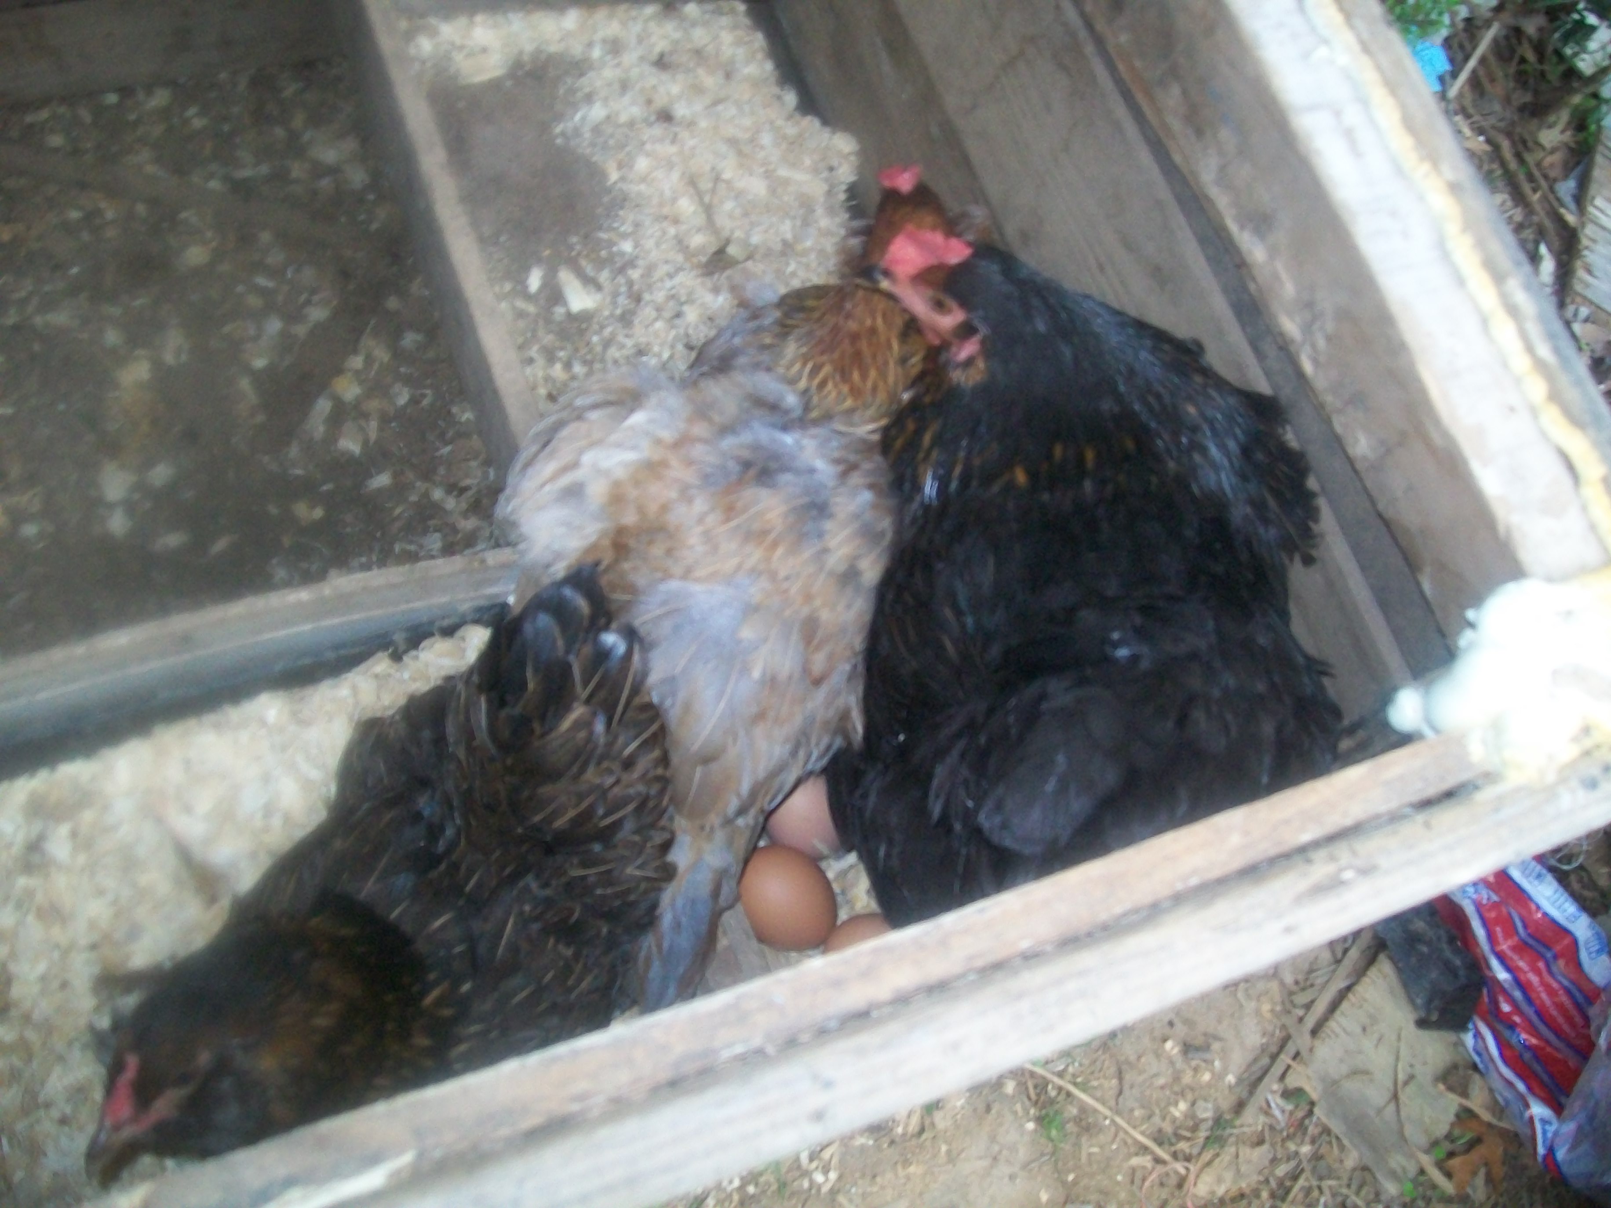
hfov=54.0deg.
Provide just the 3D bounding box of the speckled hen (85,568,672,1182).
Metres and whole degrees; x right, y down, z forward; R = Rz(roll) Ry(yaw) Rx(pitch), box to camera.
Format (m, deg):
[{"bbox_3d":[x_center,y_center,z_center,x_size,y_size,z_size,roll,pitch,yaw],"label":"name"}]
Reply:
[{"bbox_3d":[-0.170,0.111,0.654,0.189,0.226,0.315,35,63,4],"label":"speckled hen"}]

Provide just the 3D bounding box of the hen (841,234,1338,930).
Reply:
[{"bbox_3d":[0.089,0.013,0.726,0.194,0.289,0.299,-25,74,-22],"label":"hen"}]

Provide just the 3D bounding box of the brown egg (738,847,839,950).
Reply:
[{"bbox_3d":[-0.008,0.145,0.778,0.046,0.046,0.056,-14,70,-19],"label":"brown egg"}]

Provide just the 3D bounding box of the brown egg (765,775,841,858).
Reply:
[{"bbox_3d":[0.004,0.105,0.799,0.046,0.046,0.056,5,65,-11],"label":"brown egg"}]

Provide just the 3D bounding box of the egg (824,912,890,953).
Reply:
[{"bbox_3d":[0.032,0.175,0.774,0.046,0.046,0.056,23,63,-2],"label":"egg"}]

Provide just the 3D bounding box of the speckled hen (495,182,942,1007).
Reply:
[{"bbox_3d":[-0.034,-0.001,0.709,0.189,0.278,0.331,10,64,-9],"label":"speckled hen"}]

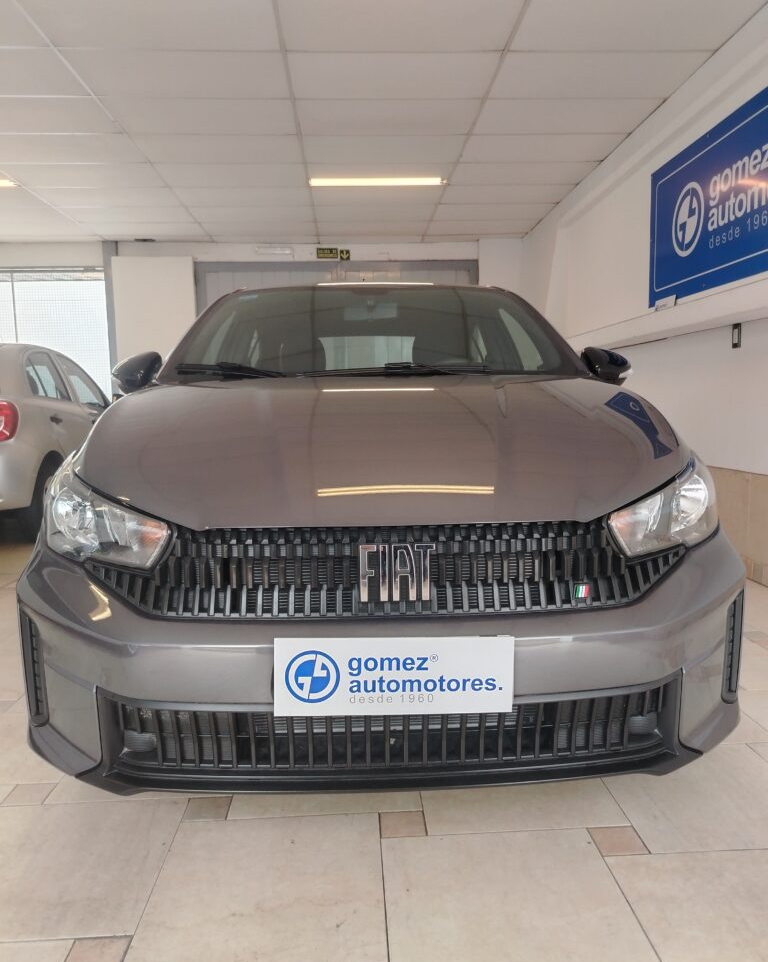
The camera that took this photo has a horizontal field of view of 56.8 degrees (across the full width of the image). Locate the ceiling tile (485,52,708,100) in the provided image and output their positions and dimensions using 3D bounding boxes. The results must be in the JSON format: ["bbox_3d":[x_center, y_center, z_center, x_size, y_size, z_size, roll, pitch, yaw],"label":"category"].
[{"bbox_3d":[1.256,-2.438,4.261,1.210,0.020,0.605,-1,6,-3],"label":"ceiling tile"}]

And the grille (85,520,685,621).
[{"bbox_3d":[0.014,0.149,1.309,1.190,0.170,0.220,-1,6,-3],"label":"grille"}]

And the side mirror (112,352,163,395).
[{"bbox_3d":[-0.911,-0.400,2.630,0.200,0.160,0.130,-1,6,-3],"label":"side mirror"}]

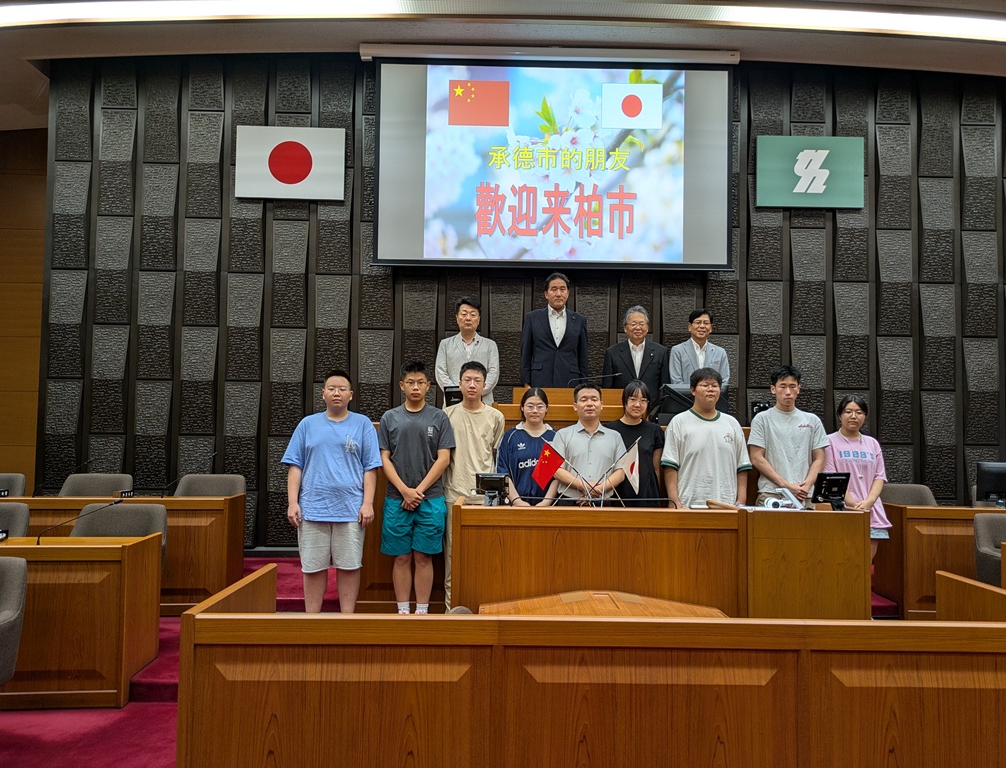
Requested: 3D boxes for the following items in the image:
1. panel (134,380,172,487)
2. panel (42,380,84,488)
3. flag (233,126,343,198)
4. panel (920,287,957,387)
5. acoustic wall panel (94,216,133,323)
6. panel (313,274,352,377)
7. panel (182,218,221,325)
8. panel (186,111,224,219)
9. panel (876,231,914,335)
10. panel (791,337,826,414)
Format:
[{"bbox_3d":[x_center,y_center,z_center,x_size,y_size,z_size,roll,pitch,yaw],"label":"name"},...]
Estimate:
[{"bbox_3d":[-3.219,0.470,6.787,0.336,0.993,0.060,1,-2,-1],"label":"panel"},{"bbox_3d":[-4.047,0.458,6.799,0.338,1.015,0.085,1,-2,-1],"label":"panel"},{"bbox_3d":[-1.900,-1.975,6.633,0.963,0.644,0.034,1,-2,-1],"label":"flag"},{"bbox_3d":[4.100,-0.443,6.957,0.338,1.015,0.085,1,-2,-1],"label":"panel"},{"bbox_3d":[-3.489,-1.020,6.623,0.326,0.965,0.059,1,-2,-2],"label":"acoustic wall panel"},{"bbox_3d":[-1.585,-0.517,6.850,0.336,0.993,0.060,1,-2,-1],"label":"panel"},{"bbox_3d":[-2.802,-1.047,6.879,0.338,1.015,0.085,1,-2,-1],"label":"panel"},{"bbox_3d":[-2.692,-1.989,6.680,0.326,0.965,0.059,1,-2,-1],"label":"panel"},{"bbox_3d":[3.691,-0.950,6.950,0.336,0.993,0.060,1,-2,-1],"label":"panel"},{"bbox_3d":[2.867,0.049,6.899,0.336,0.993,0.060,1,-2,-1],"label":"panel"}]

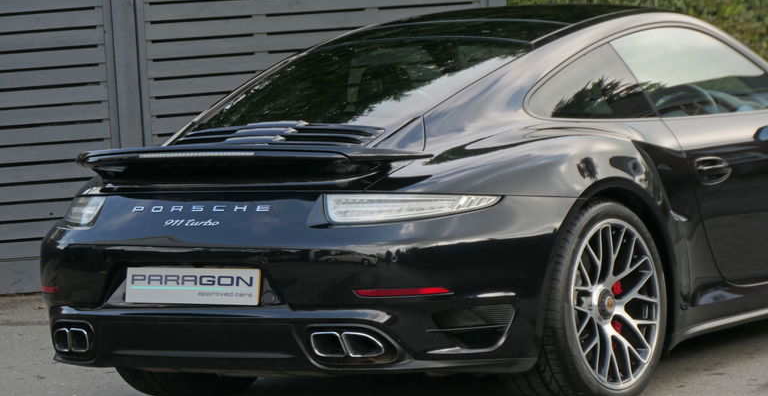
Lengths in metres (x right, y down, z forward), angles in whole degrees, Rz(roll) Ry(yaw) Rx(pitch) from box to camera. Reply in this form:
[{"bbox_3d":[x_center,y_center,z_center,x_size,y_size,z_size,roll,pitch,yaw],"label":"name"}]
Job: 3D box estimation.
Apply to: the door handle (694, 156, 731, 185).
[{"bbox_3d":[1.116,-0.094,12.138,0.060,0.090,0.230,0,4,35],"label":"door handle"}]

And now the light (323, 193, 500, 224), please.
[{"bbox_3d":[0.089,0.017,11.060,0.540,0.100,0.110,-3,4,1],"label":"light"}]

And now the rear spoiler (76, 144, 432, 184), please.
[{"bbox_3d":[-0.499,-0.116,11.334,1.430,0.115,0.340,0,4,35],"label":"rear spoiler"}]

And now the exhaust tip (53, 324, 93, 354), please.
[{"bbox_3d":[-0.999,0.457,11.567,0.225,0.085,0.140,0,5,40],"label":"exhaust tip"}]

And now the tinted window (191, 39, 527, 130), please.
[{"bbox_3d":[-0.062,-0.392,11.964,0.980,0.060,0.900,0,21,35],"label":"tinted window"}]

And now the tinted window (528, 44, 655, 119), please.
[{"bbox_3d":[0.645,-0.390,11.888,0.660,0.290,0.040,-2,-28,-49],"label":"tinted window"}]

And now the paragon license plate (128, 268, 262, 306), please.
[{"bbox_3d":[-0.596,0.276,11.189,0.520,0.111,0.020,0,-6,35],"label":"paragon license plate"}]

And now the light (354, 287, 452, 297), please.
[{"bbox_3d":[0.059,0.286,10.866,0.295,0.028,0.035,-2,4,10],"label":"light"}]

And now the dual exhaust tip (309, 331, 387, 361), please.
[{"bbox_3d":[-0.101,0.450,10.942,0.225,0.085,0.140,-1,4,30],"label":"dual exhaust tip"}]

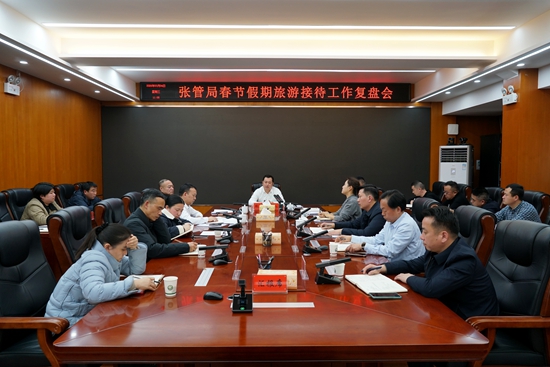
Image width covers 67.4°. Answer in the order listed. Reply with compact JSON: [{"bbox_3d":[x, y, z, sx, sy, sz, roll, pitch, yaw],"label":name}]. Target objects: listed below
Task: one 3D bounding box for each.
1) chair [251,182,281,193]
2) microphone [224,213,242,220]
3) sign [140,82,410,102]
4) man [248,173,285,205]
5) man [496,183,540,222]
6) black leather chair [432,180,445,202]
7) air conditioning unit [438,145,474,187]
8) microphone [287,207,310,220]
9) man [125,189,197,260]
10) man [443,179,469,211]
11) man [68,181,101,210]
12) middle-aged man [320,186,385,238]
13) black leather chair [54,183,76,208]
[{"bbox_3d":[-0.122,0.523,7.087,0.660,1.100,0.720,0,3,0],"label":"chair"},{"bbox_3d":[-0.432,0.391,4.375,0.210,0.150,0.110,0,3,0],"label":"microphone"},{"bbox_3d":[-0.023,-1.759,8.018,5.270,0.380,0.100,0,3,0],"label":"sign"},{"bbox_3d":[-0.126,0.481,7.083,0.620,1.250,0.780,0,3,-1],"label":"man"},{"bbox_3d":[2.863,0.607,5.021,0.800,1.210,0.560,0,3,-5],"label":"man"},{"bbox_3d":[2.368,0.556,6.553,0.720,1.130,0.660,0,3,0],"label":"black leather chair"},{"bbox_3d":[3.528,0.160,8.060,0.540,1.790,0.360,2,4,35],"label":"air conditioning unit"},{"bbox_3d":[0.298,0.364,5.028,0.250,0.140,0.110,0,3,0],"label":"microphone"},{"bbox_3d":[-0.833,0.664,2.985,0.780,1.270,0.550,0,3,0],"label":"man"},{"bbox_3d":[2.338,0.572,5.502,0.800,1.210,0.550,0,3,0],"label":"man"},{"bbox_3d":[-2.452,0.556,5.443,0.800,1.210,0.560,1,3,17],"label":"man"},{"bbox_3d":[0.901,0.634,4.299,0.820,1.230,0.580,0,3,-1],"label":"middle-aged man"},{"bbox_3d":[-2.965,0.581,6.505,0.720,1.110,0.670,0,3,-1],"label":"black leather chair"}]

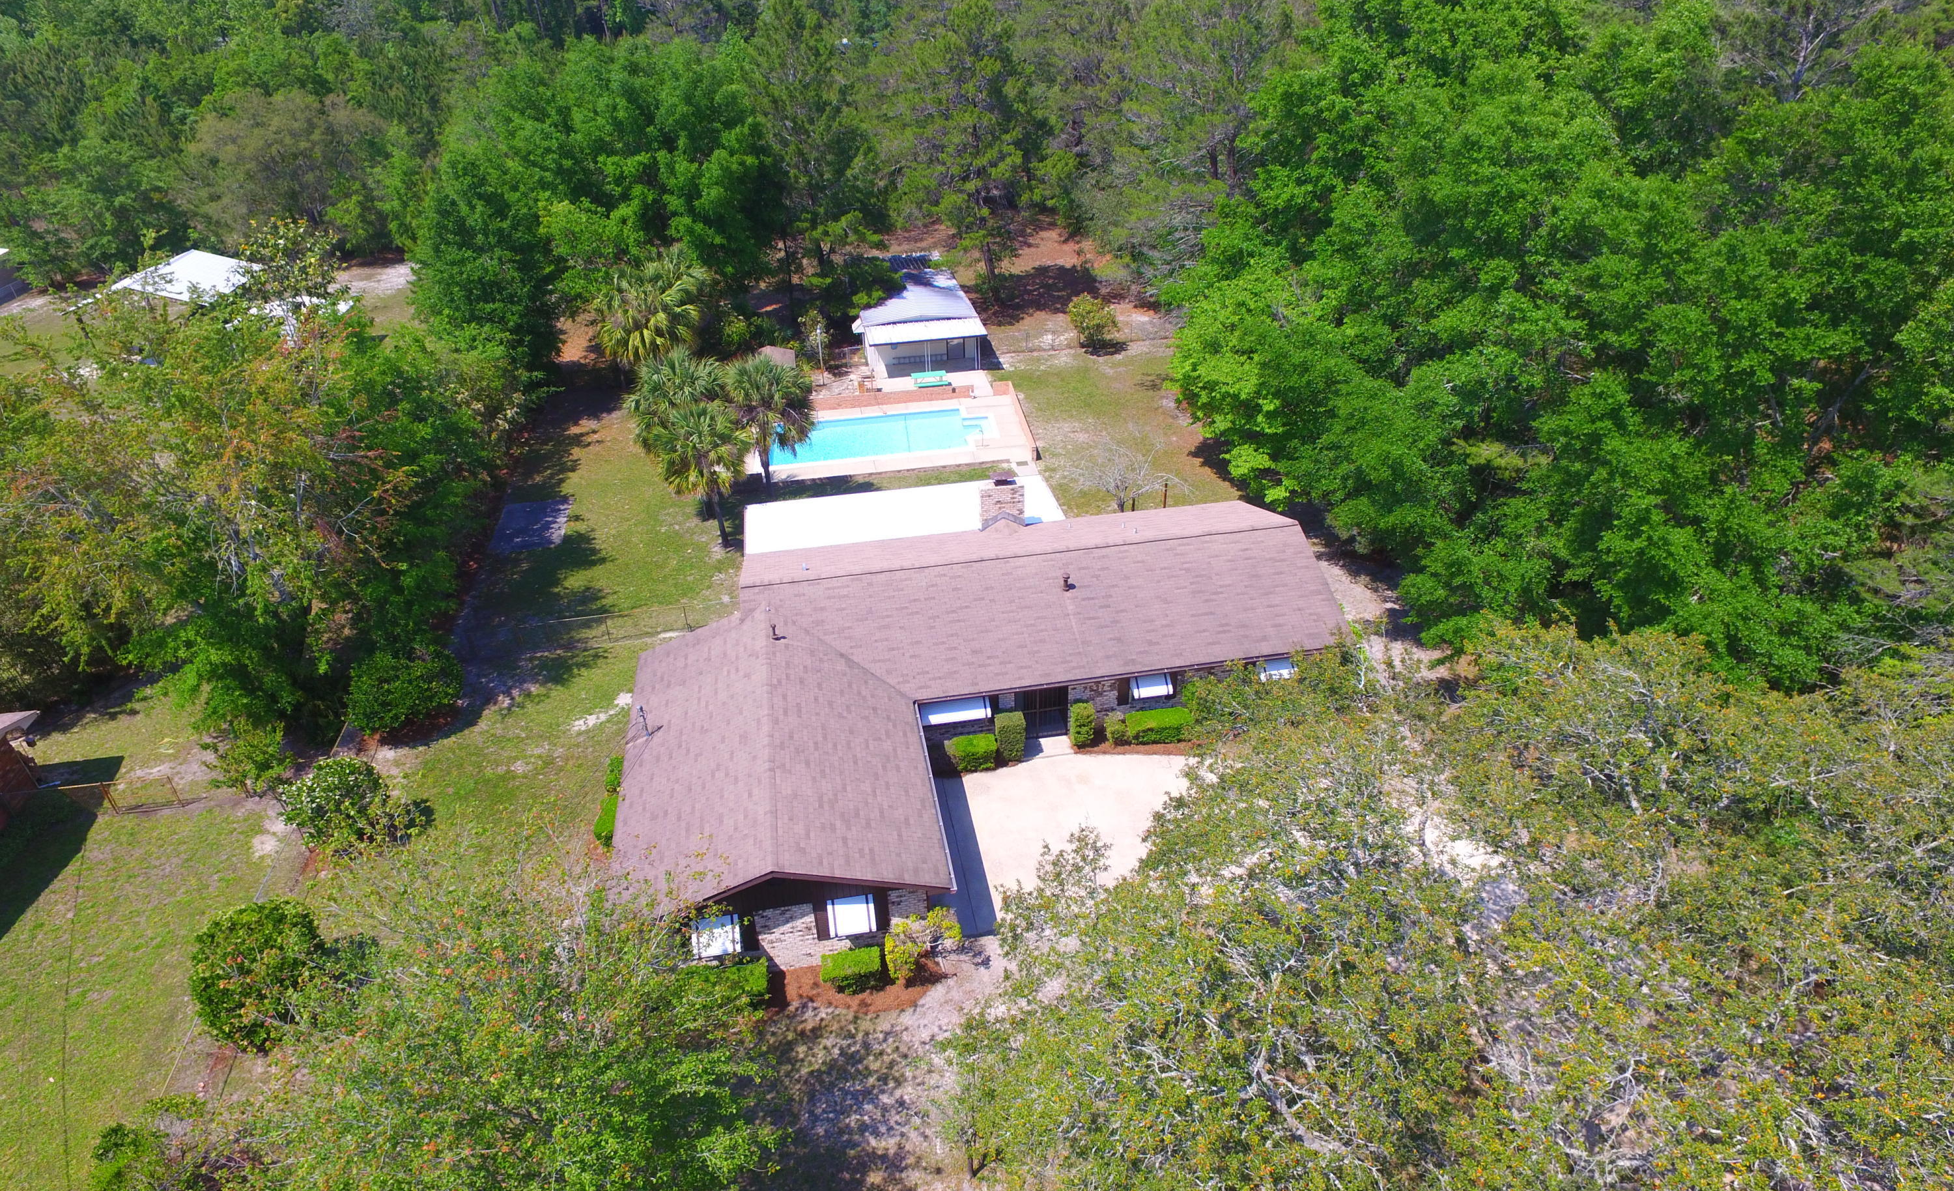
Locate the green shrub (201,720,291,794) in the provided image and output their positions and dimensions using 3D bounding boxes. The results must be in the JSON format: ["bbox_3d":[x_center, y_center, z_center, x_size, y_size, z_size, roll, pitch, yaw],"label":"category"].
[{"bbox_3d":[-21.176,4.737,32.773,2.000,2.350,1.900,-7,32,-7],"label":"green shrub"}]

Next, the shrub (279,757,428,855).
[{"bbox_3d":[-17.544,5.702,31.057,2.800,2.300,2.750,-7,32,-7],"label":"shrub"}]

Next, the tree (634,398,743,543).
[{"bbox_3d":[-11.266,-4.660,44.952,4.646,6.364,4.646,-7,32,-7],"label":"tree"}]

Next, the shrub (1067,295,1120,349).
[{"bbox_3d":[6.666,-15.587,64.821,3.030,3.030,3.030,-1,32,1],"label":"shrub"}]

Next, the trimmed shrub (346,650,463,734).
[{"bbox_3d":[-17.974,3.022,35.516,3.300,2.200,3.200,-7,32,-7],"label":"trimmed shrub"}]

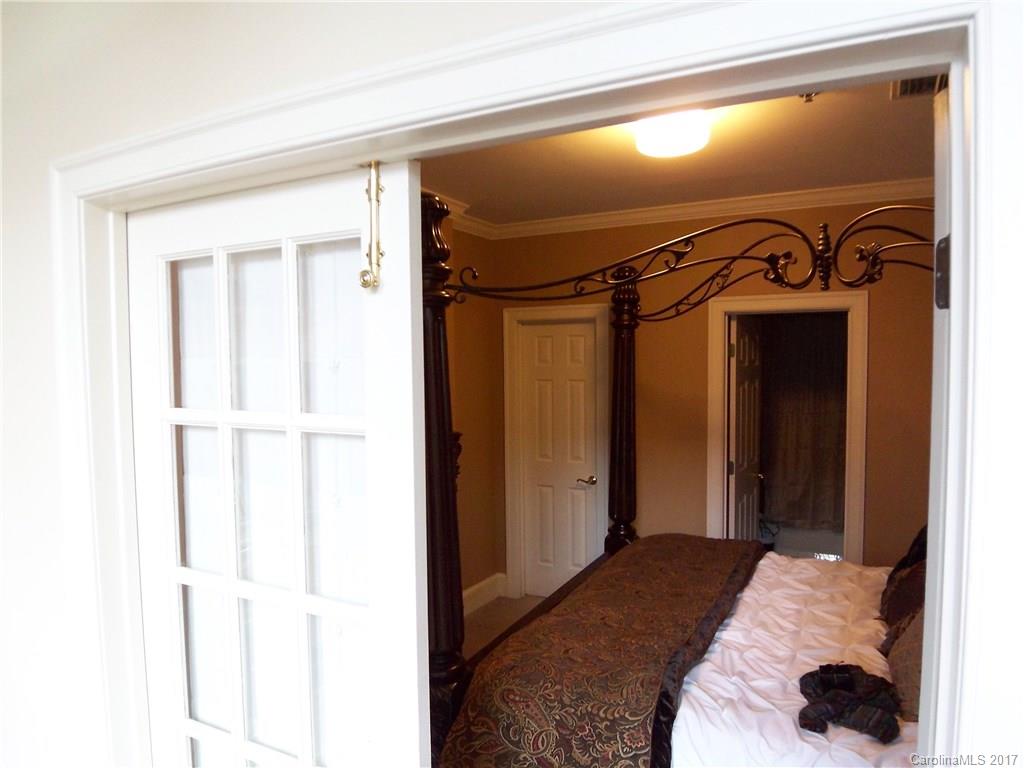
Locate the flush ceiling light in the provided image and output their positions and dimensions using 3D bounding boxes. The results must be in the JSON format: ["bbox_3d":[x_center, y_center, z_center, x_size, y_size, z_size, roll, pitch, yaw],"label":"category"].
[{"bbox_3d":[0.671,-1.030,2.809,0.310,0.120,0.310,0,2,0],"label":"flush ceiling light"}]

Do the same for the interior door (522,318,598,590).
[{"bbox_3d":[0.356,0.572,4.879,0.610,2.030,0.040,1,2,28],"label":"interior door"}]

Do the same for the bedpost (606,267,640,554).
[{"bbox_3d":[0.657,0.467,3.969,0.190,2.300,0.190,1,2,28],"label":"bedpost"}]

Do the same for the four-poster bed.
[{"bbox_3d":[1.182,0.511,2.574,2.420,2.300,2.170,1,2,28],"label":"four-poster bed"}]

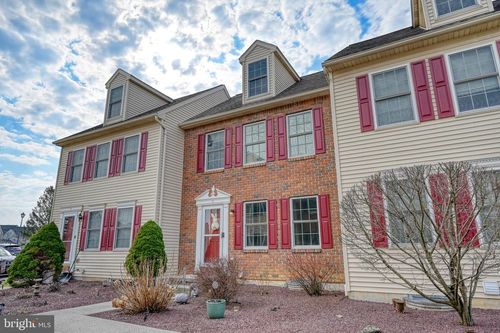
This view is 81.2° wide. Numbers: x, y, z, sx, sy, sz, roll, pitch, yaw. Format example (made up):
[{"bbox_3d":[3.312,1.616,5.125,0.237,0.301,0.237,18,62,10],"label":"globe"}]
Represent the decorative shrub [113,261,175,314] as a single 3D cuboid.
[{"bbox_3d":[-2.260,2.561,6.215,1.249,1.015,1.249,-8,-16,28],"label":"decorative shrub"}]

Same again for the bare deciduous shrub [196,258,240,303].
[{"bbox_3d":[-0.815,2.767,7.112,1.069,0.963,1.069,-1,-14,0],"label":"bare deciduous shrub"}]

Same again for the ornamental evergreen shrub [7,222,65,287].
[{"bbox_3d":[-7.906,3.234,10.967,1.745,2.215,1.745,-8,-16,28],"label":"ornamental evergreen shrub"}]

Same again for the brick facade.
[{"bbox_3d":[-0.068,0.826,9.839,5.930,5.520,0.270,-8,-16,28],"label":"brick facade"}]

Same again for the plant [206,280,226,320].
[{"bbox_3d":[-0.660,2.602,5.749,0.392,0.654,0.392,-1,-14,0],"label":"plant"}]

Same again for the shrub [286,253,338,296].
[{"bbox_3d":[1.596,2.790,7.580,1.352,1.032,1.269,-8,-16,28],"label":"shrub"}]

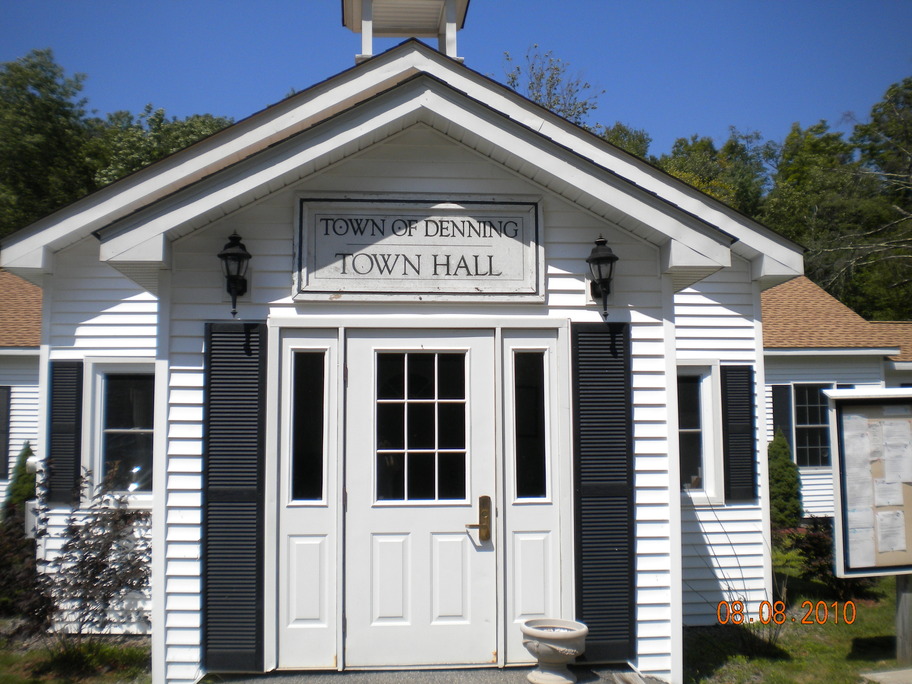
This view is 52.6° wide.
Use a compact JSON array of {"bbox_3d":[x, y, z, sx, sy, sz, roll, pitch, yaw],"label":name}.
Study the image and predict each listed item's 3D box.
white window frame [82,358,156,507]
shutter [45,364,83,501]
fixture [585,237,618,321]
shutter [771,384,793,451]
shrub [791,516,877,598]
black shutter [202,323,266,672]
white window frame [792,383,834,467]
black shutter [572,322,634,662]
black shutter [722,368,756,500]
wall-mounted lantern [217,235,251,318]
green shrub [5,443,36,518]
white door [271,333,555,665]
[{"bbox_3d":[-2.761,0.779,7.910,0.867,1.276,0.100,0,-4,-3],"label":"white window frame"},{"bbox_3d":[-3.328,0.769,7.838,0.276,1.209,0.040,0,-4,-3],"label":"shutter"},{"bbox_3d":[0.884,-0.390,5.557,0.195,0.524,0.210,0,-4,-3],"label":"fixture"},{"bbox_3d":[6.116,1.599,17.209,0.373,1.591,0.045,0,-4,-3],"label":"shutter"},{"bbox_3d":[4.280,2.436,10.400,0.920,0.914,0.900,0,-4,-3],"label":"shrub"},{"bbox_3d":[-1.303,0.905,5.425,0.366,2.043,0.040,0,-4,-3],"label":"black shutter"},{"bbox_3d":[6.750,1.582,17.287,0.865,1.643,0.100,0,-4,-3],"label":"white window frame"},{"bbox_3d":[0.891,0.901,5.553,0.365,2.040,0.040,0,-4,-3],"label":"black shutter"},{"bbox_3d":[2.523,0.807,8.177,0.286,1.208,0.040,0,-4,-3],"label":"black shutter"},{"bbox_3d":[-1.300,-0.399,5.431,0.203,0.524,0.210,0,-4,-3],"label":"wall-mounted lantern"},{"bbox_3d":[-7.063,2.390,15.200,0.820,1.500,0.820,0,-4,-3],"label":"green shrub"},{"bbox_3d":[-0.204,0.932,5.577,1.728,2.031,0.090,0,-4,-3],"label":"white door"}]

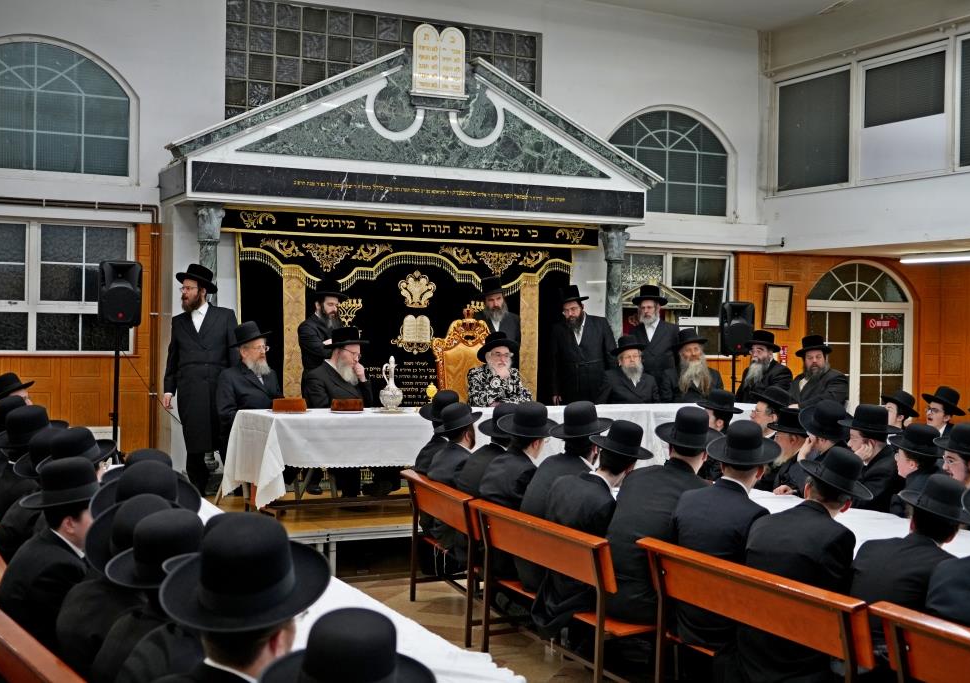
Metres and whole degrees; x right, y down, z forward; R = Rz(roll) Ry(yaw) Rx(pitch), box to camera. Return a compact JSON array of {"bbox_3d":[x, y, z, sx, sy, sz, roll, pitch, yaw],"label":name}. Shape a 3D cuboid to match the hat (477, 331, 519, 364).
[{"bbox_3d":[0.110,0.045,9.750,0.330,0.145,0.360,-7,-12,-2],"label":"hat"}]

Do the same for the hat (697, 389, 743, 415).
[{"bbox_3d":[1.744,0.440,8.795,0.365,0.130,0.345,11,7,36],"label":"hat"}]

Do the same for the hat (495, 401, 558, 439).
[{"bbox_3d":[0.246,0.469,7.000,0.365,0.130,0.335,3,6,0],"label":"hat"}]

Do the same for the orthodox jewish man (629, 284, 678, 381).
[{"bbox_3d":[1.544,0.375,10.950,0.550,1.780,0.360,0,0,3],"label":"orthodox jewish man"}]

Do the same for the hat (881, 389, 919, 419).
[{"bbox_3d":[3.203,0.477,9.200,0.360,0.145,0.330,25,3,5],"label":"hat"}]

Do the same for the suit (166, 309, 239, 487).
[{"bbox_3d":[-2.278,0.450,9.600,0.580,1.500,0.340,0,0,7],"label":"suit"}]

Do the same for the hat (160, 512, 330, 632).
[{"bbox_3d":[-0.487,0.470,2.420,0.330,0.145,0.360,-6,12,1],"label":"hat"}]

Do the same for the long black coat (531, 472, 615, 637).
[{"bbox_3d":[0.600,1.070,6.220,0.560,0.820,0.500,0,1,-38],"label":"long black coat"}]

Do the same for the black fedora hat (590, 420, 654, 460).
[{"bbox_3d":[0.722,0.522,6.300,0.365,0.130,0.335,10,8,-44],"label":"black fedora hat"}]

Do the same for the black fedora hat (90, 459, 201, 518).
[{"bbox_3d":[-1.074,0.459,3.783,0.345,0.130,0.365,1,21,-12],"label":"black fedora hat"}]

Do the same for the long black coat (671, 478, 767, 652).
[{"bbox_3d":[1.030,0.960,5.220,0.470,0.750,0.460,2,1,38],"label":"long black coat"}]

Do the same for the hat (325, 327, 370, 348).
[{"bbox_3d":[-1.047,-0.034,9.100,0.355,0.140,0.320,-2,0,21],"label":"hat"}]

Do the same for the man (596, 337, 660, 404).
[{"bbox_3d":[1.273,0.627,10.380,0.560,1.340,0.700,1,1,-16],"label":"man"}]

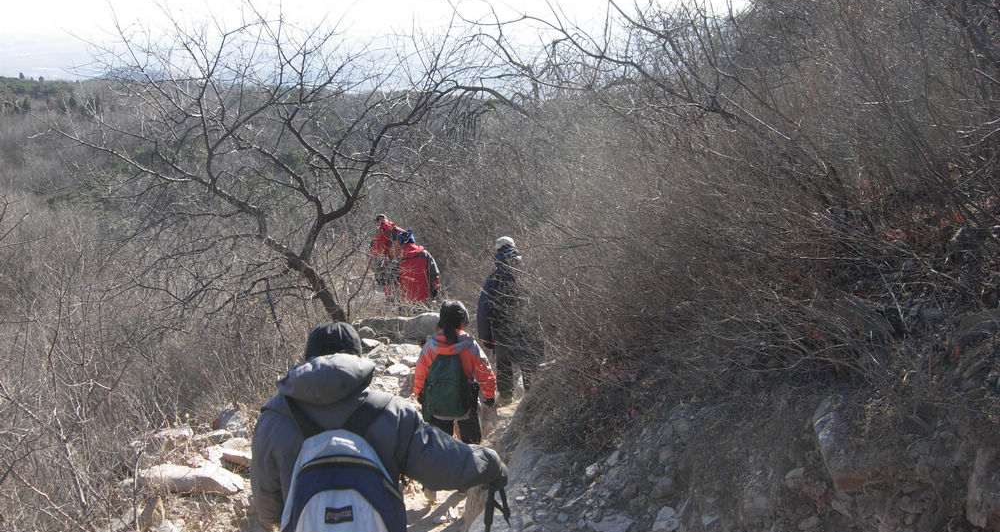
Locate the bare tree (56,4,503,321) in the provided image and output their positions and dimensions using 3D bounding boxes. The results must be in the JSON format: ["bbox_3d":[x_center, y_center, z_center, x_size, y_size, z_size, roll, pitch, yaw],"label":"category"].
[{"bbox_3d":[-2.290,-0.988,10.800,4.500,3.333,3.800,0,13,0],"label":"bare tree"}]

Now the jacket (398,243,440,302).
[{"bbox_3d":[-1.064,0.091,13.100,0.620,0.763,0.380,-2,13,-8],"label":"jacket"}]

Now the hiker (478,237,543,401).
[{"bbox_3d":[0.094,0.557,10.250,0.640,1.727,0.450,1,13,3],"label":"hiker"}]

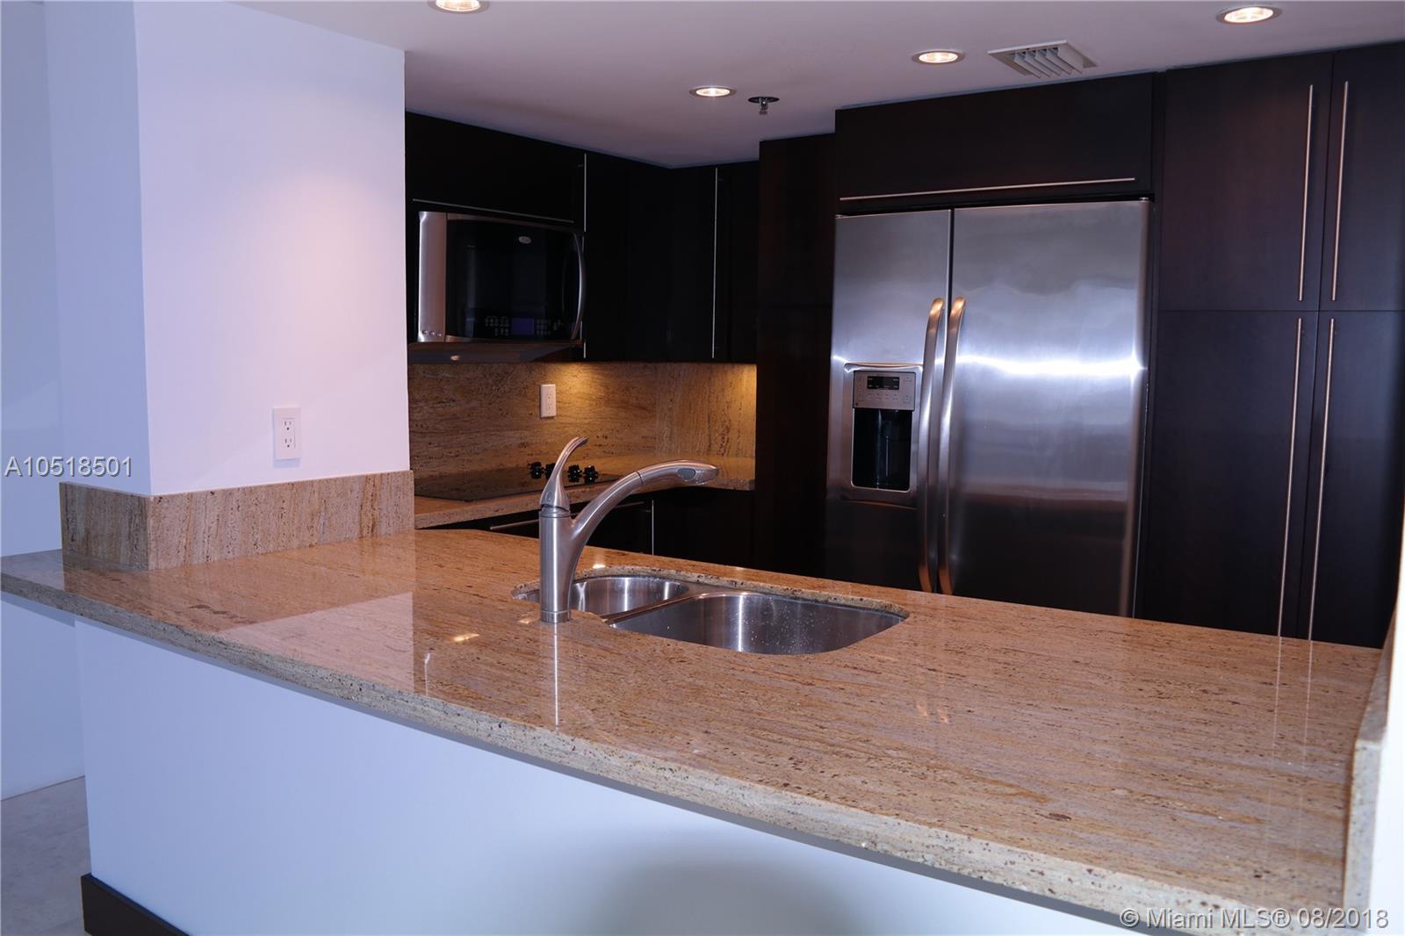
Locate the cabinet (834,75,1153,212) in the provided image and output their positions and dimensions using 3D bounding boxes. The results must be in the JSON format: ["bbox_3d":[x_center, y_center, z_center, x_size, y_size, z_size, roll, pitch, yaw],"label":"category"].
[{"bbox_3d":[0.963,-0.938,3.287,0.910,0.310,0.650,4,7,32],"label":"cabinet"}]

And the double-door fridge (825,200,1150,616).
[{"bbox_3d":[0.977,0.129,3.419,0.910,1.790,0.820,4,7,32],"label":"double-door fridge"}]

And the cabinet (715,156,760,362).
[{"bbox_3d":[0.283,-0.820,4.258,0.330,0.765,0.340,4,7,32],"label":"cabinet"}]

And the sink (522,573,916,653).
[{"bbox_3d":[-0.018,0.370,1.963,0.760,0.220,0.470,4,7,32],"label":"sink"}]

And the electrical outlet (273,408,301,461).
[{"bbox_3d":[-0.966,-0.081,2.455,0.010,0.117,0.071,4,7,32],"label":"electrical outlet"}]

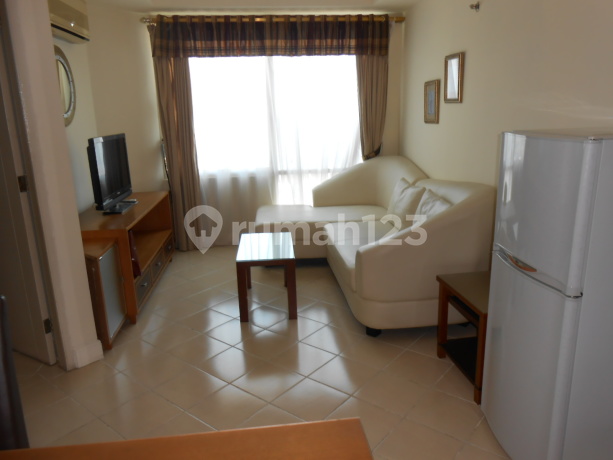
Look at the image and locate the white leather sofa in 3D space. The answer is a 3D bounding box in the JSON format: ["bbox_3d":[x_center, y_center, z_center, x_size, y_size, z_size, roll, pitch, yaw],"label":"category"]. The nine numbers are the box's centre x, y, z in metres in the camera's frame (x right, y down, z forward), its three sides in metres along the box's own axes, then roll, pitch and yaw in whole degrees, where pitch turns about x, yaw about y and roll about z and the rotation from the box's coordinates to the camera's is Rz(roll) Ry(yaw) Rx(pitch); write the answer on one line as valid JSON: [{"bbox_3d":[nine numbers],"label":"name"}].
[{"bbox_3d":[0.308,-0.031,4.012,1.530,0.960,2.390,-3,14,-5],"label":"white leather sofa"}]

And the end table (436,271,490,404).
[{"bbox_3d":[1.046,0.558,2.494,0.490,0.490,0.530,-3,14,-6],"label":"end table"}]

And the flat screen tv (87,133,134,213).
[{"bbox_3d":[-1.604,-0.475,3.844,0.165,0.600,0.875,-3,14,-7],"label":"flat screen tv"}]

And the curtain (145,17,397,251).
[{"bbox_3d":[-0.312,-1.009,4.996,2.470,2.440,0.200,-3,14,-5],"label":"curtain"}]

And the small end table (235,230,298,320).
[{"bbox_3d":[-0.305,0.344,3.625,0.415,0.455,0.770,-3,14,-4],"label":"small end table"}]

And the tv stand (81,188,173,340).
[{"bbox_3d":[-1.581,0.179,3.903,0.560,0.700,1.940,-3,14,-6],"label":"tv stand"}]

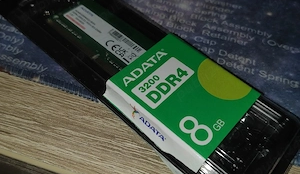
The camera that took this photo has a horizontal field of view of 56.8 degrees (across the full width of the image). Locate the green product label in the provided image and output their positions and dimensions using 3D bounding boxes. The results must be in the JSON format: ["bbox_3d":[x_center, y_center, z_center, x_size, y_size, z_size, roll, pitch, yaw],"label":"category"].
[{"bbox_3d":[0.016,0.001,0.127,0.054,0.003,0.042,39,62,21],"label":"green product label"}]

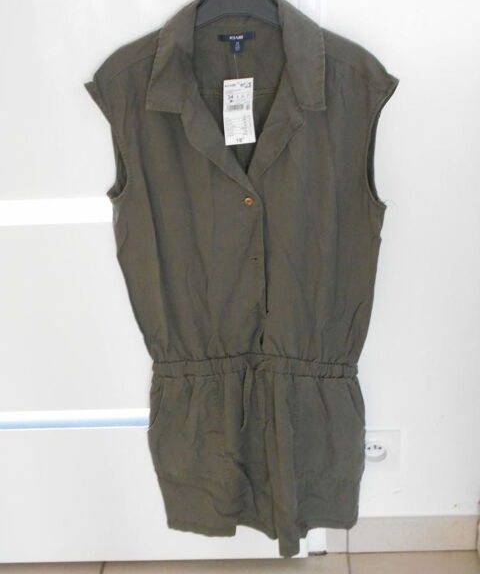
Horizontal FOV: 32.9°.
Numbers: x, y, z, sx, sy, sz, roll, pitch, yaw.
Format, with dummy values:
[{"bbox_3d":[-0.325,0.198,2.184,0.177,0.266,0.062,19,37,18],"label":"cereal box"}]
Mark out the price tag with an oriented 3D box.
[{"bbox_3d":[-0.001,-0.221,1.026,0.037,0.081,0.004,-2,26,3],"label":"price tag"}]

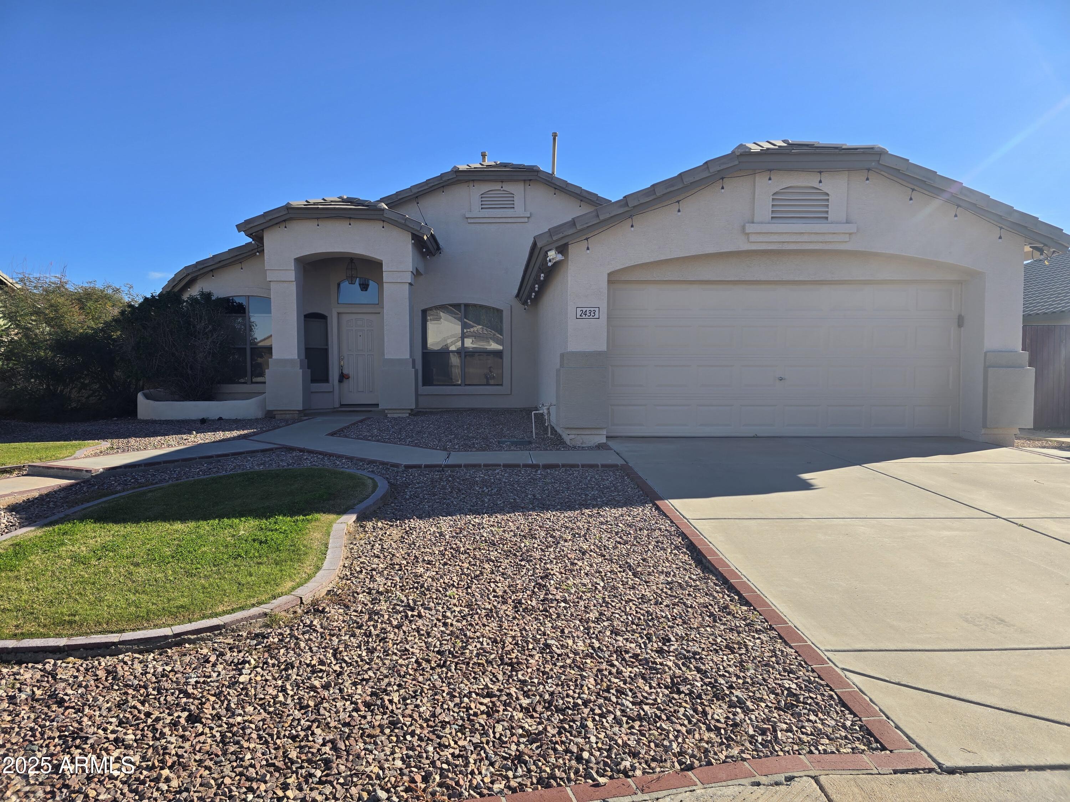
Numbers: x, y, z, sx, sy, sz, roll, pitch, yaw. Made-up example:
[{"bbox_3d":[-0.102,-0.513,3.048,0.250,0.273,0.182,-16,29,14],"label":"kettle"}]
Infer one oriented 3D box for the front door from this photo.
[{"bbox_3d":[-3.907,-0.944,15.900,0.930,2.040,0.080,0,3,-2],"label":"front door"}]

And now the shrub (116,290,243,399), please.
[{"bbox_3d":[-6.987,-1.079,13.900,2.350,2.170,1.800,0,3,-2],"label":"shrub"}]

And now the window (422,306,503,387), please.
[{"bbox_3d":[-1.637,-1.265,15.985,1.820,1.840,0.100,0,3,-2],"label":"window"}]

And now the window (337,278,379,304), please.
[{"bbox_3d":[-3.929,-2.439,15.799,0.940,0.610,0.100,0,3,-2],"label":"window"}]

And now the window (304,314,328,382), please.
[{"bbox_3d":[-4.804,-1.160,15.544,0.100,1.530,0.600,2,4,42],"label":"window"}]

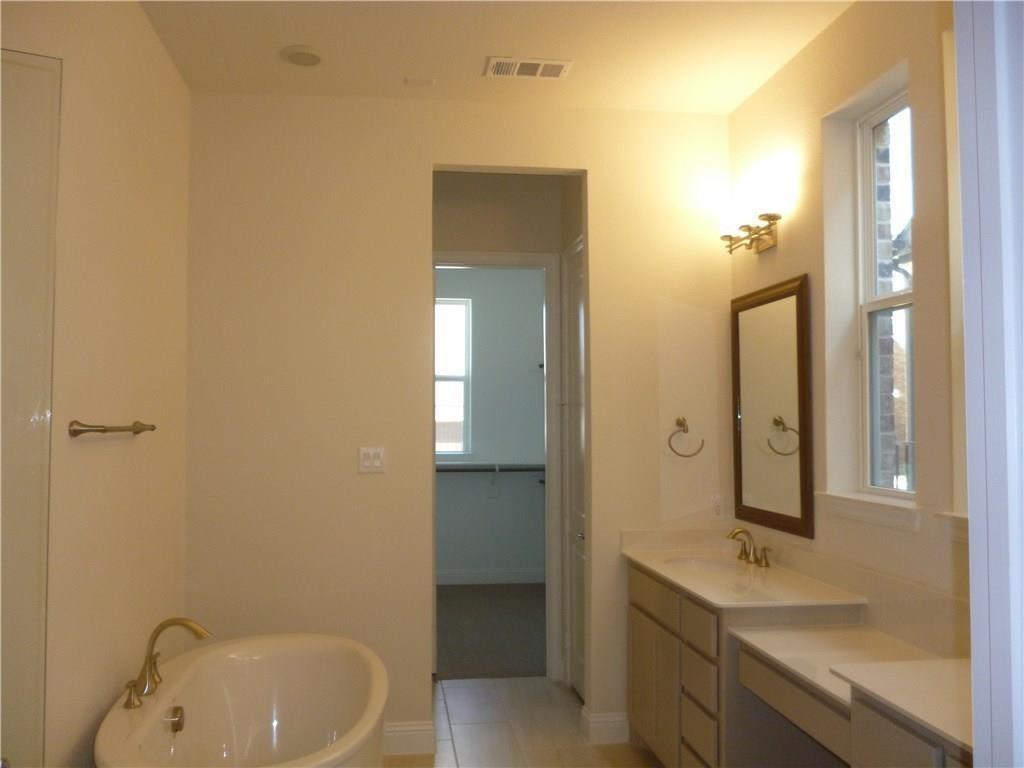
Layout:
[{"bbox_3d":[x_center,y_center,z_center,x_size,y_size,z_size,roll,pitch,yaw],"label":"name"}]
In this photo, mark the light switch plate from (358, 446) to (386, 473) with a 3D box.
[{"bbox_3d":[-0.649,0.355,3.844,0.115,0.118,0.010,0,-2,-8],"label":"light switch plate"}]

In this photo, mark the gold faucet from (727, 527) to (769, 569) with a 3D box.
[{"bbox_3d":[1.043,0.729,3.714,0.143,0.151,0.287,0,-2,-8],"label":"gold faucet"}]

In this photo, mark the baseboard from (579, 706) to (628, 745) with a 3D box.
[{"bbox_3d":[0.449,1.642,4.006,0.200,0.149,0.141,0,-2,-8],"label":"baseboard"}]

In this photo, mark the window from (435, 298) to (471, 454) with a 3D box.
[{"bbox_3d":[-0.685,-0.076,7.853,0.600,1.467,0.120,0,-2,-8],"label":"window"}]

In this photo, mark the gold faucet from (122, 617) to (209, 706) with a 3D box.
[{"bbox_3d":[-1.173,0.942,2.866,0.248,0.256,0.302,0,-2,-8],"label":"gold faucet"}]

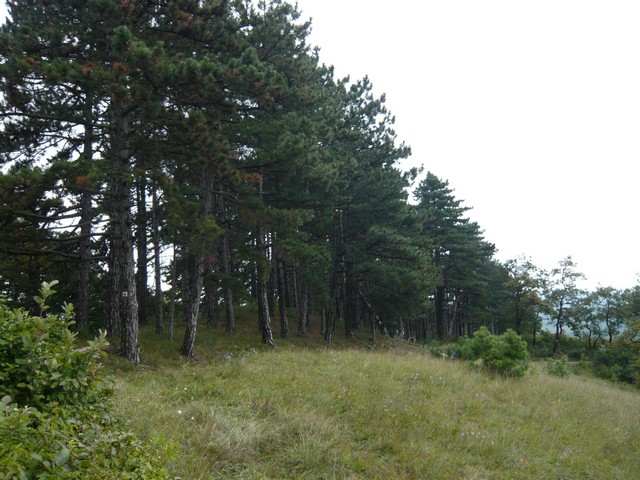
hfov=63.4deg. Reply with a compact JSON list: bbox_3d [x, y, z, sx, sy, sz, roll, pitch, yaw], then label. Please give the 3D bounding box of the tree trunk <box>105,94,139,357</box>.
[{"bbox_3d":[-4.817,-0.365,12.627,0.663,6.584,0.531,0,-6,0],"label":"tree trunk"}]

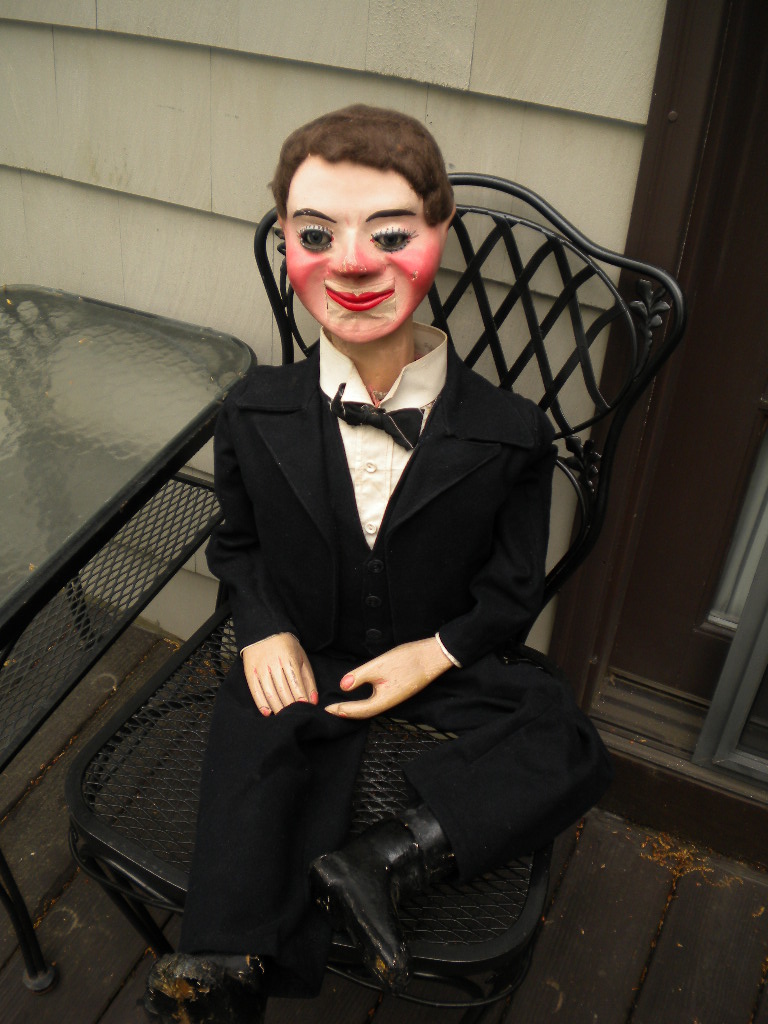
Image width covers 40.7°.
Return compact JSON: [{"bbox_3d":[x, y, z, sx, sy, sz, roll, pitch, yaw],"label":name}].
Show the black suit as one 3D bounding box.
[{"bbox_3d":[0.028,0.111,0.994,0.415,0.470,0.530,9,27,10],"label":"black suit"}]

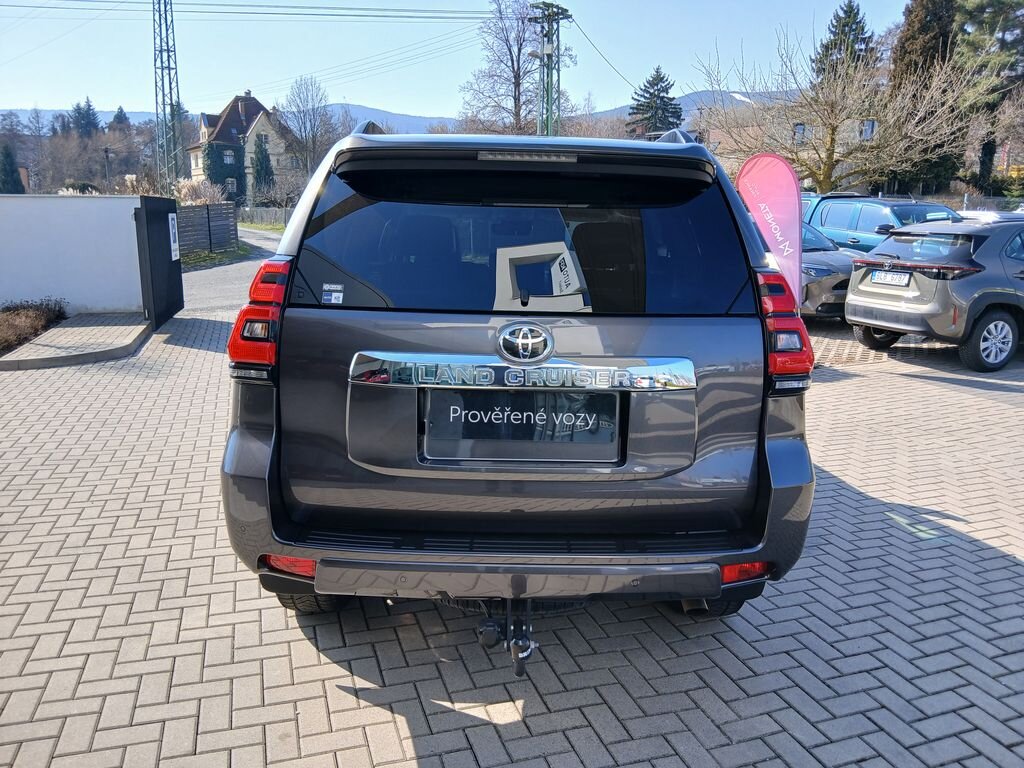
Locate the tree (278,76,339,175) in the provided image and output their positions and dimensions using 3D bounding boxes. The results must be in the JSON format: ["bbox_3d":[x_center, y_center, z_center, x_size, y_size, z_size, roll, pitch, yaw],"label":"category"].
[{"bbox_3d":[-20.740,-23.902,78.000,6.300,14.300,6.300,1,11,0],"label":"tree"}]

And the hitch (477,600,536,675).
[{"bbox_3d":[-0.014,0.706,2.138,0.170,0.210,0.200,1,11,-1],"label":"hitch"}]

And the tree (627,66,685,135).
[{"bbox_3d":[10.191,-16.794,55.000,5.000,11.600,5.000,1,11,0],"label":"tree"}]

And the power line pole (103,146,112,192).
[{"bbox_3d":[-42.075,-20.659,80.000,0.600,7.700,0.400,1,11,0],"label":"power line pole"}]

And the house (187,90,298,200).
[{"bbox_3d":[-29.453,-25.024,85.000,11.000,13.500,10.000,-6,13,-33],"label":"house"}]

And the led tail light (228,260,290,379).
[{"bbox_3d":[-0.703,-0.178,2.165,0.250,0.360,0.260,1,11,-1],"label":"led tail light"}]

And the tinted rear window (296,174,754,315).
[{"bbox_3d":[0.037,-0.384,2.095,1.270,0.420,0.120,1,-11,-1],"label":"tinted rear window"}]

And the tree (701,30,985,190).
[{"bbox_3d":[7.998,-5.512,18.500,6.700,5.800,6.600,1,11,0],"label":"tree"}]

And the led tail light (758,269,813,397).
[{"bbox_3d":[0.767,-0.151,2.179,0.250,0.360,0.260,1,11,-1],"label":"led tail light"}]

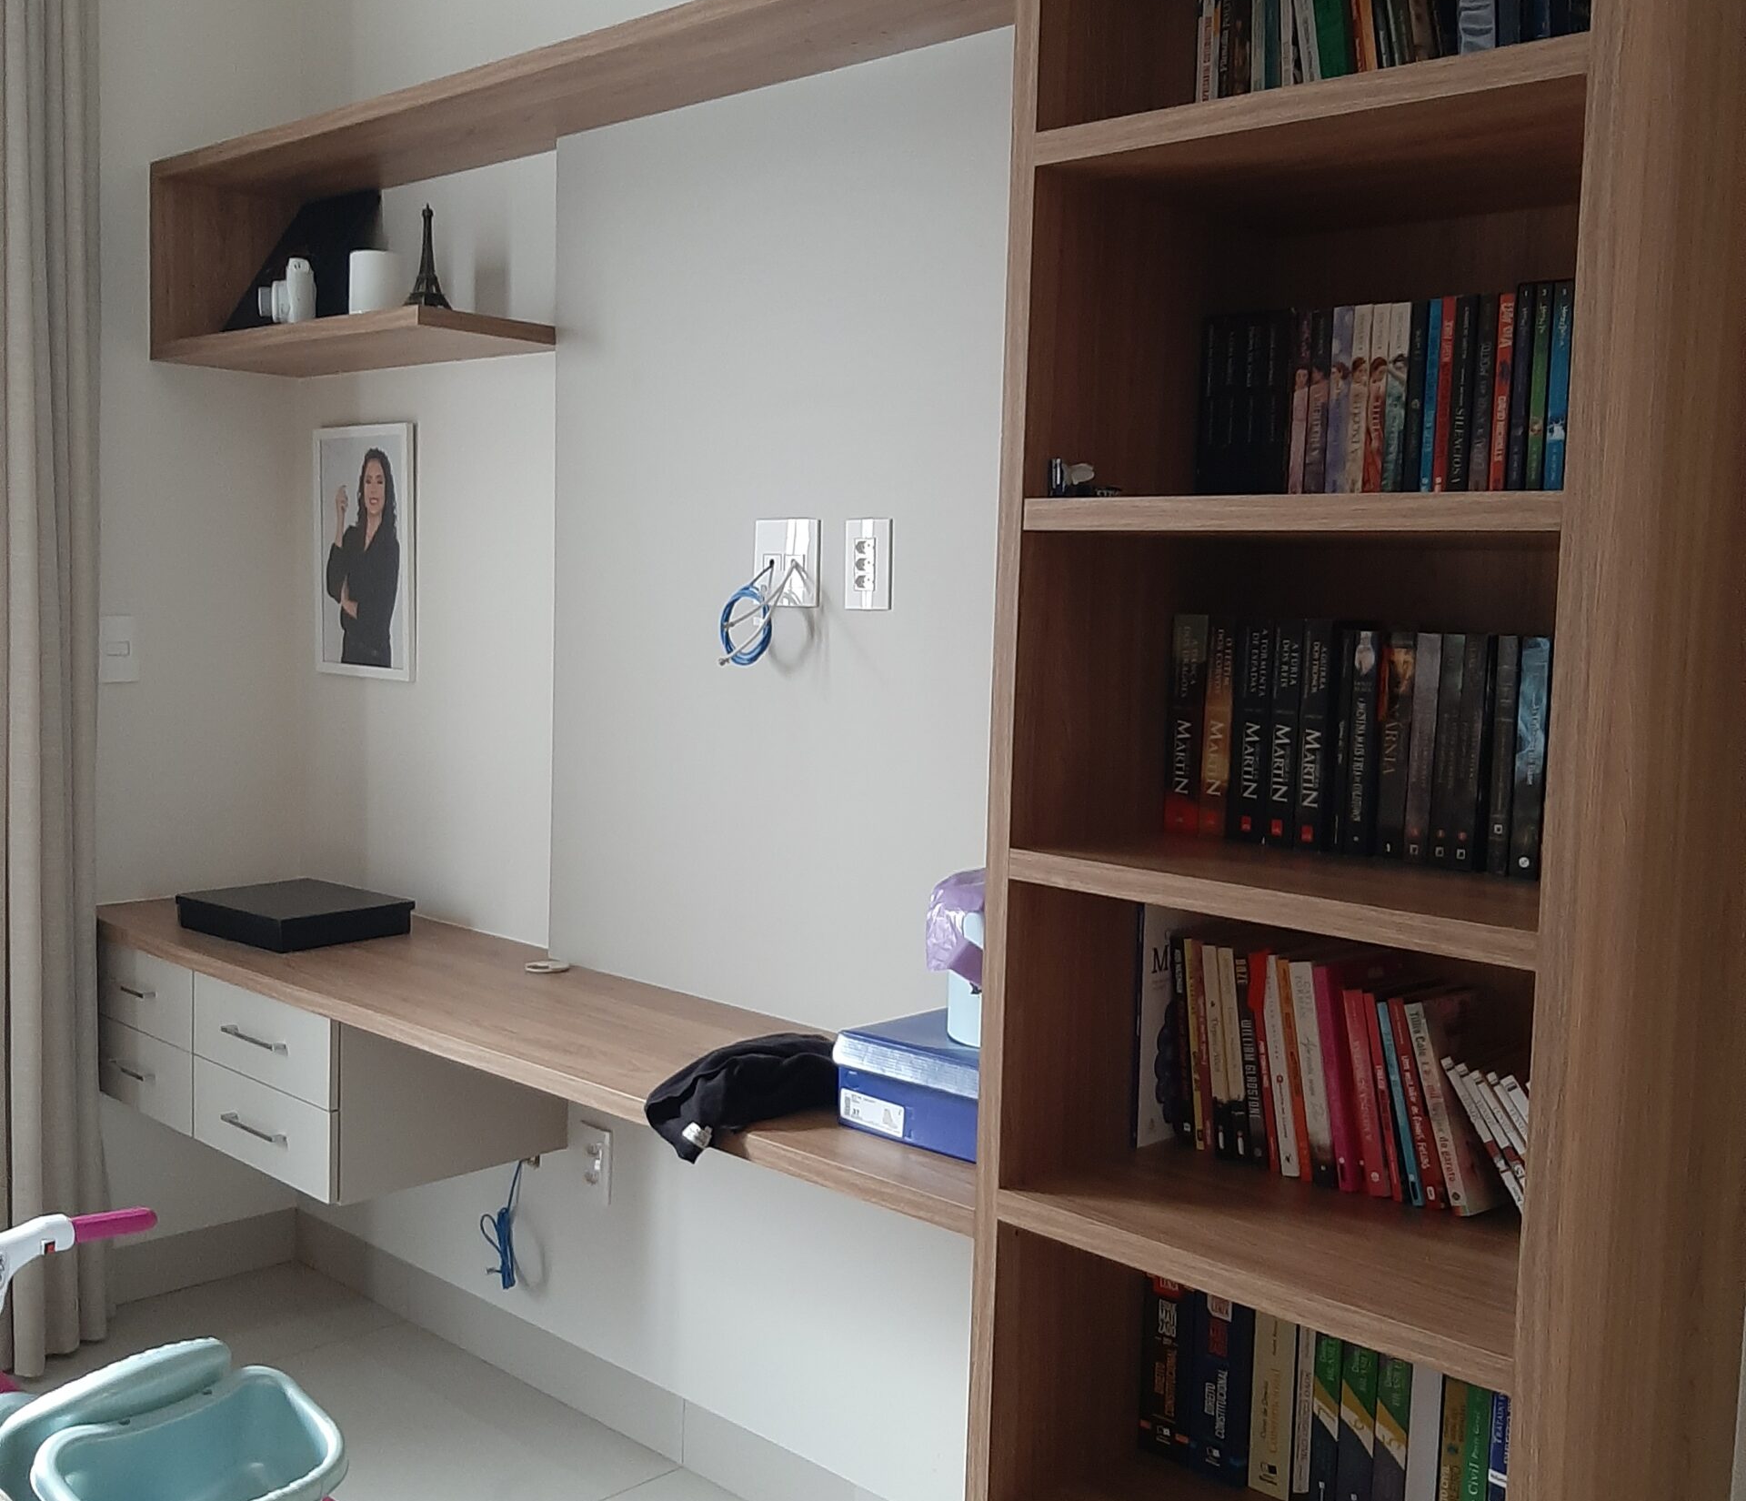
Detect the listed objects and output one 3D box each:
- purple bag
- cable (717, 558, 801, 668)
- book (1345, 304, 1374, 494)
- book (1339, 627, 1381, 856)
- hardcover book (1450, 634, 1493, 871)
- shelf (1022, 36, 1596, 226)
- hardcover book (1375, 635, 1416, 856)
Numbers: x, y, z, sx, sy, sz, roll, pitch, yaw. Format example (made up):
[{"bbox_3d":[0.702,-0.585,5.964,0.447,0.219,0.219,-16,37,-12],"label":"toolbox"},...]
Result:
[{"bbox_3d":[0.165,0.201,2.045,0.180,0.150,0.180,6,7,42],"label":"purple bag"},{"bbox_3d":[-0.164,-0.198,2.518,0.100,0.150,0.085,6,7,42],"label":"cable"},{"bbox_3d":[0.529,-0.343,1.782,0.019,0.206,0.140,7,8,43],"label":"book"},{"bbox_3d":[0.527,-0.011,1.752,0.033,0.224,0.157,6,7,42],"label":"book"},{"bbox_3d":[0.601,-0.001,1.664,0.021,0.218,0.150,6,7,42],"label":"hardcover book"},{"bbox_3d":[0.485,-0.547,1.611,0.525,0.031,0.425,7,8,43],"label":"shelf"},{"bbox_3d":[0.547,-0.006,1.724,0.028,0.215,0.142,6,7,42],"label":"hardcover book"}]

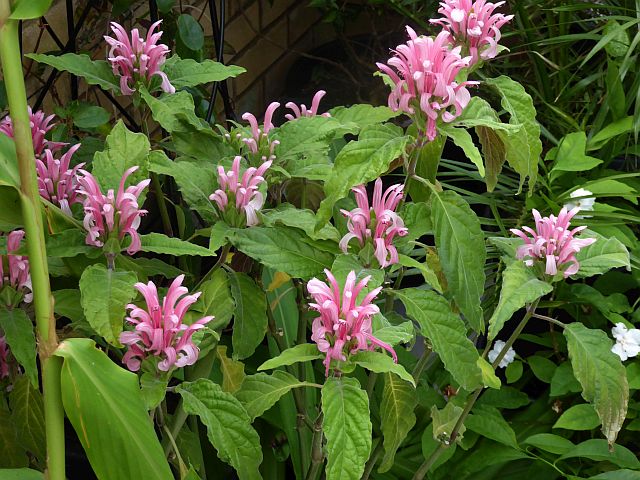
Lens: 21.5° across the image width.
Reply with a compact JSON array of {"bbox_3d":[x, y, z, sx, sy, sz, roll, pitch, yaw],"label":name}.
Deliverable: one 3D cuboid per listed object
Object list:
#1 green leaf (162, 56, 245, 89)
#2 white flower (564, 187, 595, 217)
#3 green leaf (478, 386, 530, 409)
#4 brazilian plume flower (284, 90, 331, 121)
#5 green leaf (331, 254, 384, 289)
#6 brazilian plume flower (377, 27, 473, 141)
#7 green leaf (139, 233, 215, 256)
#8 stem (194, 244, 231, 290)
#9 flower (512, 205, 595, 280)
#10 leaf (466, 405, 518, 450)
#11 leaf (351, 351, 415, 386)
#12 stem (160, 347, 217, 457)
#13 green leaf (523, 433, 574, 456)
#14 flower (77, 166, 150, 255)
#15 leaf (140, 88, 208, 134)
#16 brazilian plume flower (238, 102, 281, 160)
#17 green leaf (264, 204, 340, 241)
[{"bbox_3d":[-0.147,-0.211,2.120,0.102,0.018,0.048,6,38,3],"label":"green leaf"},{"bbox_3d":[0.355,-0.050,2.300,0.041,0.041,0.020,0,10,0],"label":"white flower"},{"bbox_3d":[0.241,0.206,2.200,0.066,0.012,0.035,4,30,1],"label":"green leaf"},{"bbox_3d":[-0.016,-0.162,2.140,0.060,0.055,0.055,0,15,0],"label":"brazilian plume flower"},{"bbox_3d":[0.046,0.045,2.080,0.070,0.025,0.085,-1,41,-6],"label":"green leaf"},{"bbox_3d":[0.117,-0.174,1.860,0.108,0.113,0.102,-1,14,0],"label":"brazilian plume flower"},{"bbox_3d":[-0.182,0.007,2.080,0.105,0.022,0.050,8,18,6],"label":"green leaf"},{"bbox_3d":[-0.126,0.031,1.970,0.016,0.066,0.018,32,9,6],"label":"stem"},{"bbox_3d":[0.272,0.004,1.960,0.096,0.078,0.090,0,15,0],"label":"flower"},{"bbox_3d":[0.221,0.238,2.150,0.066,0.012,0.045,21,41,11],"label":"leaf"},{"bbox_3d":[0.069,0.142,1.860,0.078,0.016,0.035,28,34,5],"label":"leaf"},{"bbox_3d":[-0.150,0.185,1.930,0.009,0.137,0.009,26,9,0],"label":"stem"},{"bbox_3d":[0.288,0.256,2.120,0.068,0.016,0.038,13,38,2],"label":"green leaf"},{"bbox_3d":[-0.258,-0.037,2.100,0.090,0.105,0.088,0,10,0],"label":"flower"},{"bbox_3d":[-0.175,-0.155,2.030,0.080,0.020,0.050,15,38,14],"label":"leaf"},{"bbox_3d":[-0.082,-0.148,2.280,0.060,0.078,0.060,0,10,0],"label":"brazilian plume flower"},{"bbox_3d":[-0.022,-0.021,1.980,0.090,0.020,0.044,22,35,5],"label":"green leaf"}]

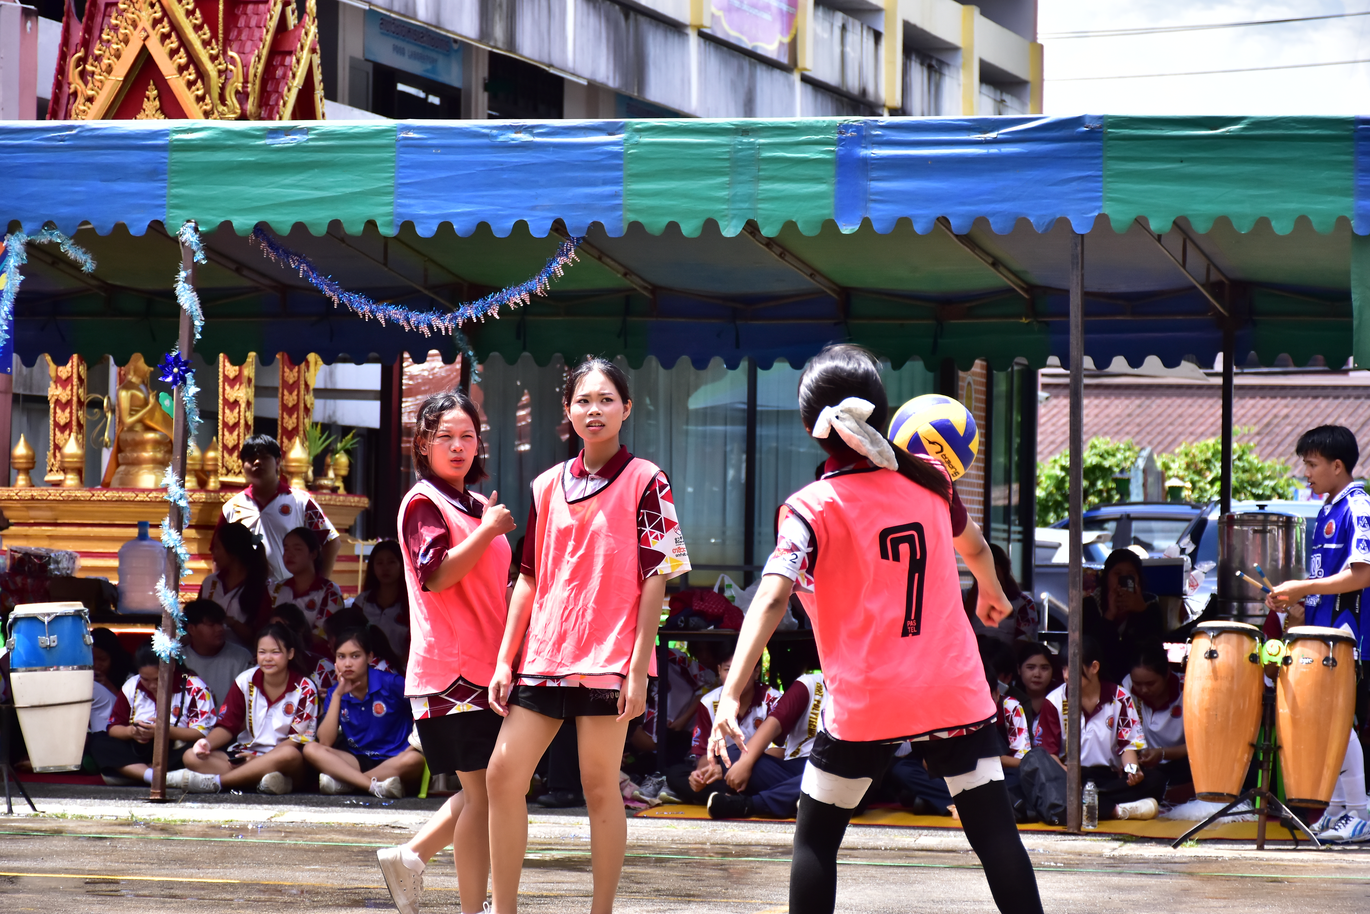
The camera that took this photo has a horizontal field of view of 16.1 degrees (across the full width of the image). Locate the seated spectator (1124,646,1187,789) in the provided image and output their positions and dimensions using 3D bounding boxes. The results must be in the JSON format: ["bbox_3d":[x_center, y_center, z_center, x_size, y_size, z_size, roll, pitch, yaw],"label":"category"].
[{"bbox_3d":[2.126,1.192,21.600,0.600,0.730,0.680,1,-1,12],"label":"seated spectator"}]

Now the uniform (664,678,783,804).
[{"bbox_3d":[0.221,1.315,22.400,0.600,0.580,0.600,1,-2,5],"label":"uniform"}]

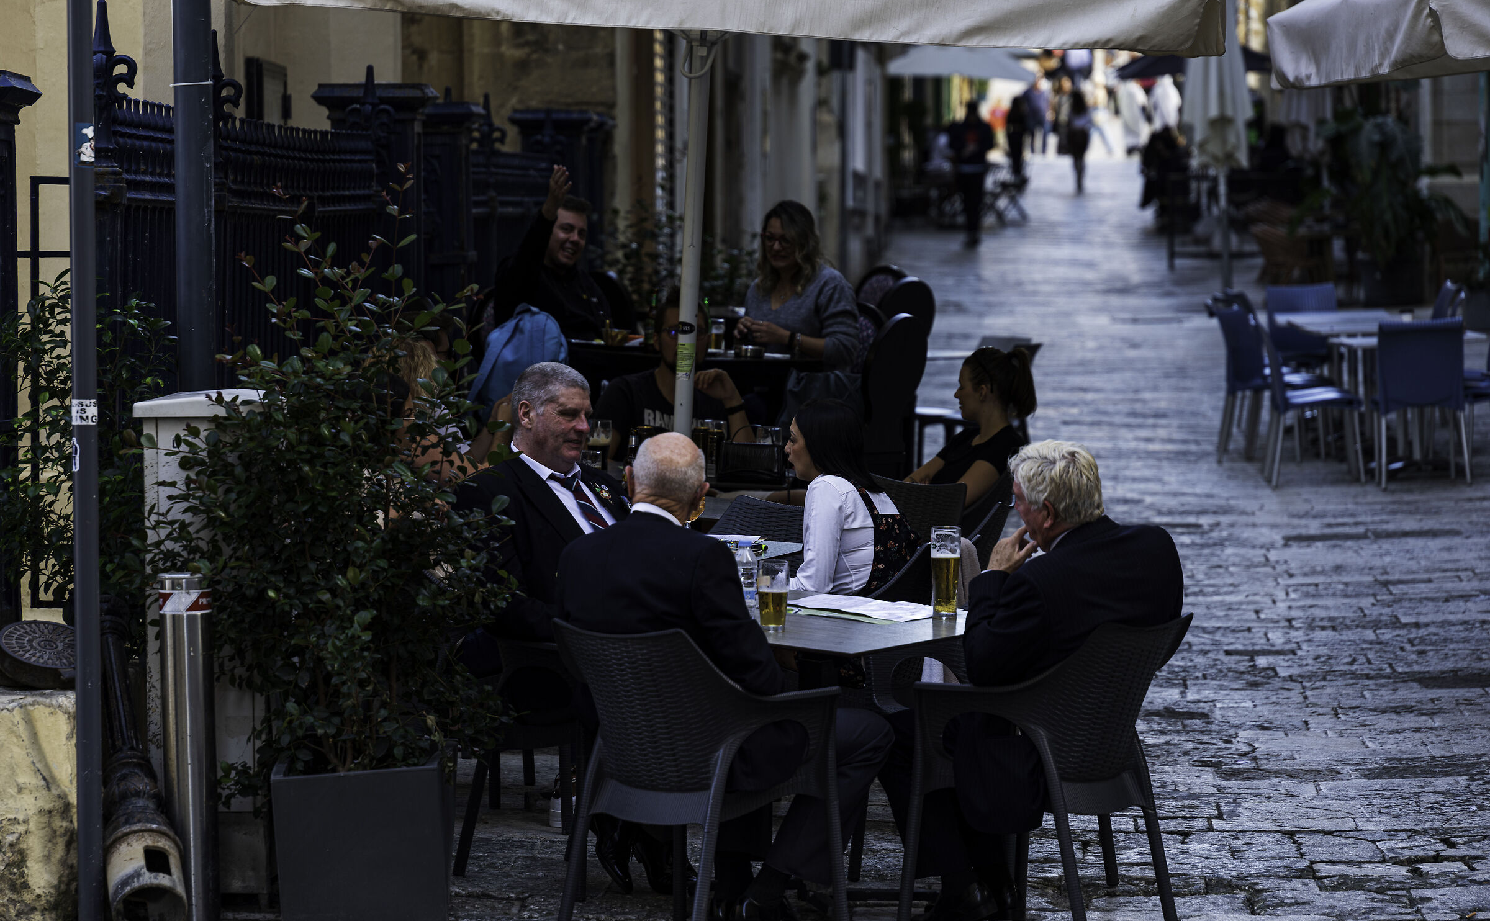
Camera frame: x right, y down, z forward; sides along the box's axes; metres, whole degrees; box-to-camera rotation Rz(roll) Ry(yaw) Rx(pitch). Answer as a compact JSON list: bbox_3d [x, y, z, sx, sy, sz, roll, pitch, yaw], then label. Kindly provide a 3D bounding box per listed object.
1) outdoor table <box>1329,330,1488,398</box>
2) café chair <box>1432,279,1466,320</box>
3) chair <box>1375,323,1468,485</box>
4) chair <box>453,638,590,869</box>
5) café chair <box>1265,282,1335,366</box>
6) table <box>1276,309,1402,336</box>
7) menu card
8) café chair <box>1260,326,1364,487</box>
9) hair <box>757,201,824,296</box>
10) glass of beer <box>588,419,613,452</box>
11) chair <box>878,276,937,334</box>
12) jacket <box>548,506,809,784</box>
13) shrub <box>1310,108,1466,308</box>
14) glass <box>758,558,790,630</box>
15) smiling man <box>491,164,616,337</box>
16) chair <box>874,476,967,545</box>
[{"bbox_3d":[3.518,-0.324,32.900,0.720,0.730,0.700,1,6,12],"label":"outdoor table"},{"bbox_3d":[3.871,-0.587,36.041,0.540,0.830,0.480,-2,6,-17],"label":"café chair"},{"bbox_3d":[3.467,-0.309,31.800,0.470,0.850,0.560,0,4,-5],"label":"chair"},{"bbox_3d":[-0.401,0.661,16.109,0.580,0.840,0.580,-5,7,-41],"label":"chair"},{"bbox_3d":[3.299,-0.586,36.100,0.460,0.840,0.540,-2,6,-15],"label":"café chair"},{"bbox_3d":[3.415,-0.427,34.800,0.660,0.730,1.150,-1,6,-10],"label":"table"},{"bbox_3d":[0.302,0.384,16.050,0.290,0.020,0.430,-5,7,-40],"label":"menu card"},{"bbox_3d":[2.918,-0.297,32.000,0.540,0.840,0.460,-1,6,-6],"label":"café chair"},{"bbox_3d":[0.167,-0.769,22.600,0.250,0.360,0.250,1,4,20],"label":"hair"},{"bbox_3d":[-0.481,-0.052,20.600,0.086,0.165,0.086,0,6,0],"label":"glass of beer"},{"bbox_3d":[0.511,-0.085,25.100,0.530,1.280,0.470,2,4,33],"label":"chair"},{"bbox_3d":[-0.162,0.470,15.320,0.540,0.680,0.440,3,5,36],"label":"jacket"},{"bbox_3d":[5.655,-2.228,54.600,1.350,1.700,1.250,0,4,0],"label":"shrub"},{"bbox_3d":[0.074,0.343,15.750,0.083,0.172,0.083,0,6,0],"label":"glass"},{"bbox_3d":[-0.649,-0.393,22.969,0.620,1.420,0.750,-2,6,-20],"label":"smiling man"},{"bbox_3d":[0.341,0.468,17.941,0.580,0.840,0.580,3,7,31],"label":"chair"}]

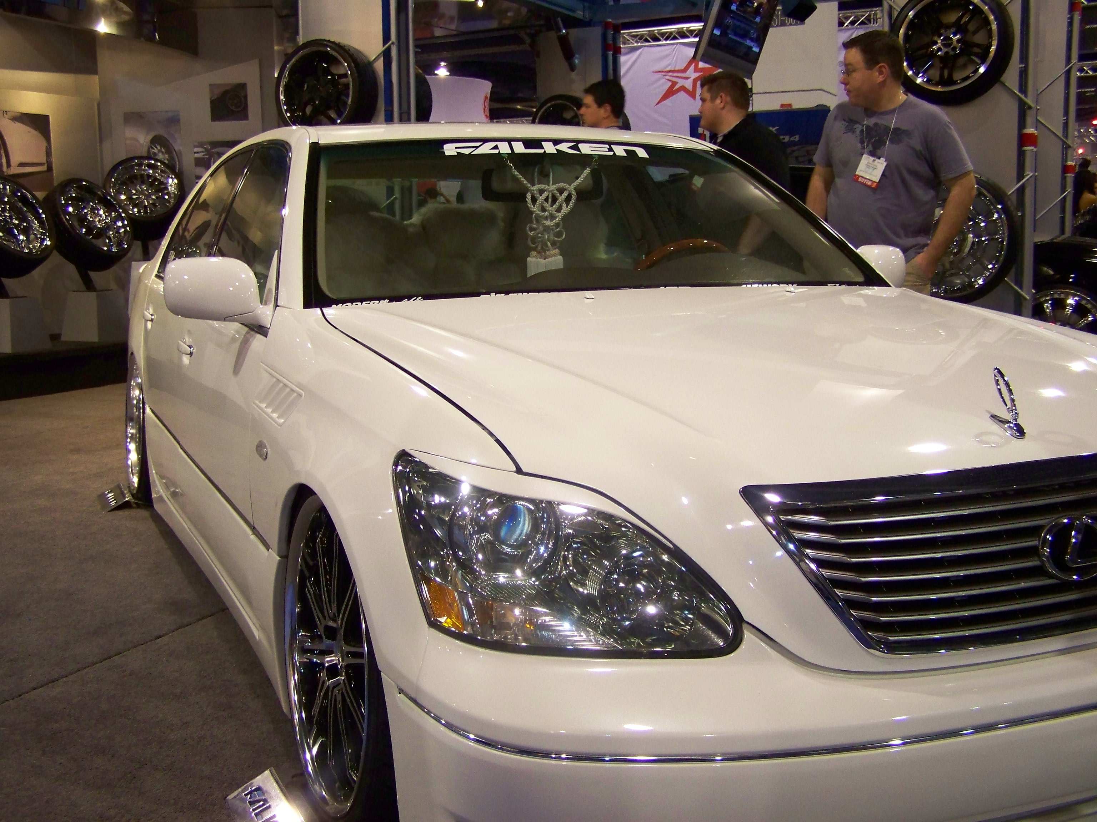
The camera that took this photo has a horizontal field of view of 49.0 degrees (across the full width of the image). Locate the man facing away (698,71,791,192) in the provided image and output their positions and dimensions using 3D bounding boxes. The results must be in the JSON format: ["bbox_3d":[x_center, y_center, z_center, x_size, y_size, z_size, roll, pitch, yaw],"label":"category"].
[{"bbox_3d":[0.842,-0.585,5.187,0.380,1.730,0.510,-2,8,-11],"label":"man facing away"}]

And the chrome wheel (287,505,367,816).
[{"bbox_3d":[-0.284,0.415,2.107,0.220,0.530,0.530,-4,9,-24],"label":"chrome wheel"}]

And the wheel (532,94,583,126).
[{"bbox_3d":[0.185,-2.649,11.397,0.680,0.680,0.250,6,12,37],"label":"wheel"}]

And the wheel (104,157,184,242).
[{"bbox_3d":[-3.436,-1.810,10.206,0.680,0.680,0.260,-5,-25,-26],"label":"wheel"}]

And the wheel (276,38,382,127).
[{"bbox_3d":[-1.461,-2.116,8.014,0.680,0.680,0.250,3,9,23],"label":"wheel"}]

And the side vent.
[{"bbox_3d":[-0.499,-0.029,2.265,0.035,0.100,0.310,-4,9,-24],"label":"side vent"}]

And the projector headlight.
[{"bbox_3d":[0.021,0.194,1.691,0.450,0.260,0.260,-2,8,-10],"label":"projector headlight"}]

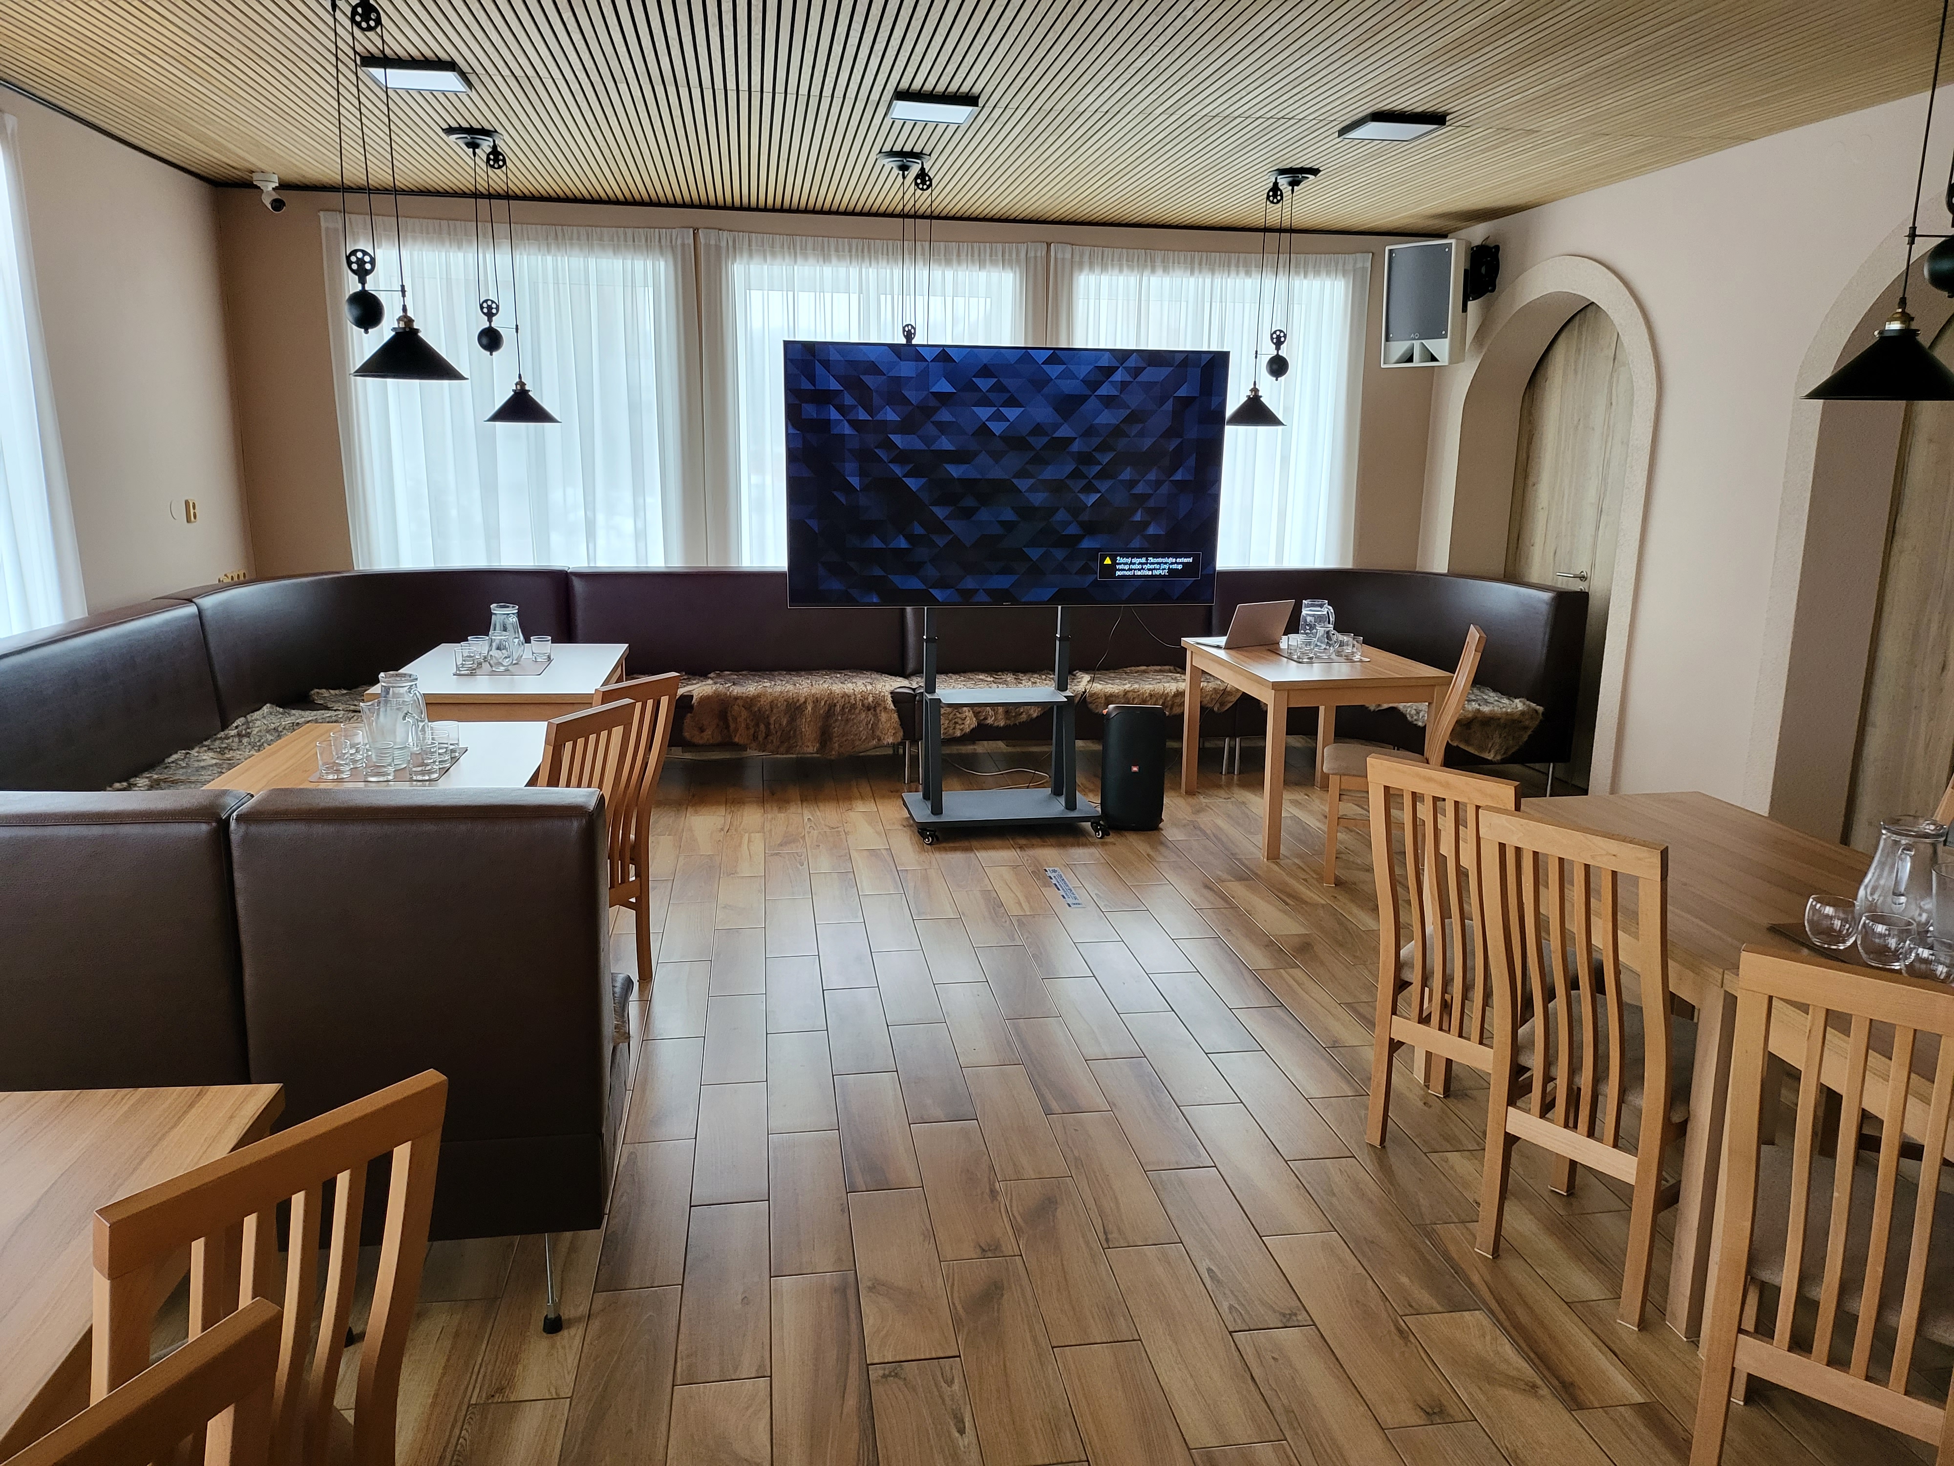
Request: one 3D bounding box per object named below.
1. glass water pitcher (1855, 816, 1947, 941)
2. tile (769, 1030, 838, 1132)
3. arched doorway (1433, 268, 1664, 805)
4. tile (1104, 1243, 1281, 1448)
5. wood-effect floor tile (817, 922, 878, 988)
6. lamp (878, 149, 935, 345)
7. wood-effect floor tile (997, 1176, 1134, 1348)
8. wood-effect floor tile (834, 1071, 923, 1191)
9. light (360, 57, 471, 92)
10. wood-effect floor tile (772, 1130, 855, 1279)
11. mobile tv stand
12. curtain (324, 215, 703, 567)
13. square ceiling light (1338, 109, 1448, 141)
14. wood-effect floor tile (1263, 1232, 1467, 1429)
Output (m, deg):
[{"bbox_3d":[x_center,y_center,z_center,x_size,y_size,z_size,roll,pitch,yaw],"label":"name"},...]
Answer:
[{"bbox_3d":[1.821,0.286,2.662,0.173,0.223,0.149,-10,16,-41],"label":"glass water pitcher"},{"bbox_3d":[-0.479,0.943,3.688,0.173,0.010,0.600,-1,12,-9],"label":"tile"},{"bbox_3d":[2.942,-1.024,6.894,0.371,2.618,1.835,-1,12,-9],"label":"arched doorway"},{"bbox_3d":[0.406,1.176,2.636,0.173,0.010,0.600,-1,12,-9],"label":"tile"},{"bbox_3d":[-0.445,0.748,4.564,0.176,0.010,0.600,-1,12,-9],"label":"wood-effect floor tile"},{"bbox_3d":[-0.240,-1.904,5.798,0.374,1.080,0.310,-1,12,-9],"label":"lamp"},{"bbox_3d":[0.185,1.117,2.898,0.173,0.010,0.600,-1,12,-9],"label":"wood-effect floor tile"},{"bbox_3d":[-0.256,0.996,3.405,0.173,0.010,0.599,-1,12,-9],"label":"wood-effect floor tile"},{"bbox_3d":[-1.847,-2.179,4.487,0.285,0.035,0.280,-1,12,-9],"label":"light"},{"bbox_3d":[-0.385,1.059,3.087,0.176,0.010,0.600,-1,12,-9],"label":"wood-effect floor tile"},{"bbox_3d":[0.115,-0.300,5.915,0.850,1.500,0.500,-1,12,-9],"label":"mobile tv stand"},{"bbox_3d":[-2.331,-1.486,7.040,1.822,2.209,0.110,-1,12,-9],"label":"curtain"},{"bbox_3d":[1.498,-2.185,4.888,0.280,0.035,0.280,-1,12,-9],"label":"square ceiling light"},{"bbox_3d":[0.750,1.163,2.674,0.173,0.010,0.599,-1,12,-9],"label":"wood-effect floor tile"}]

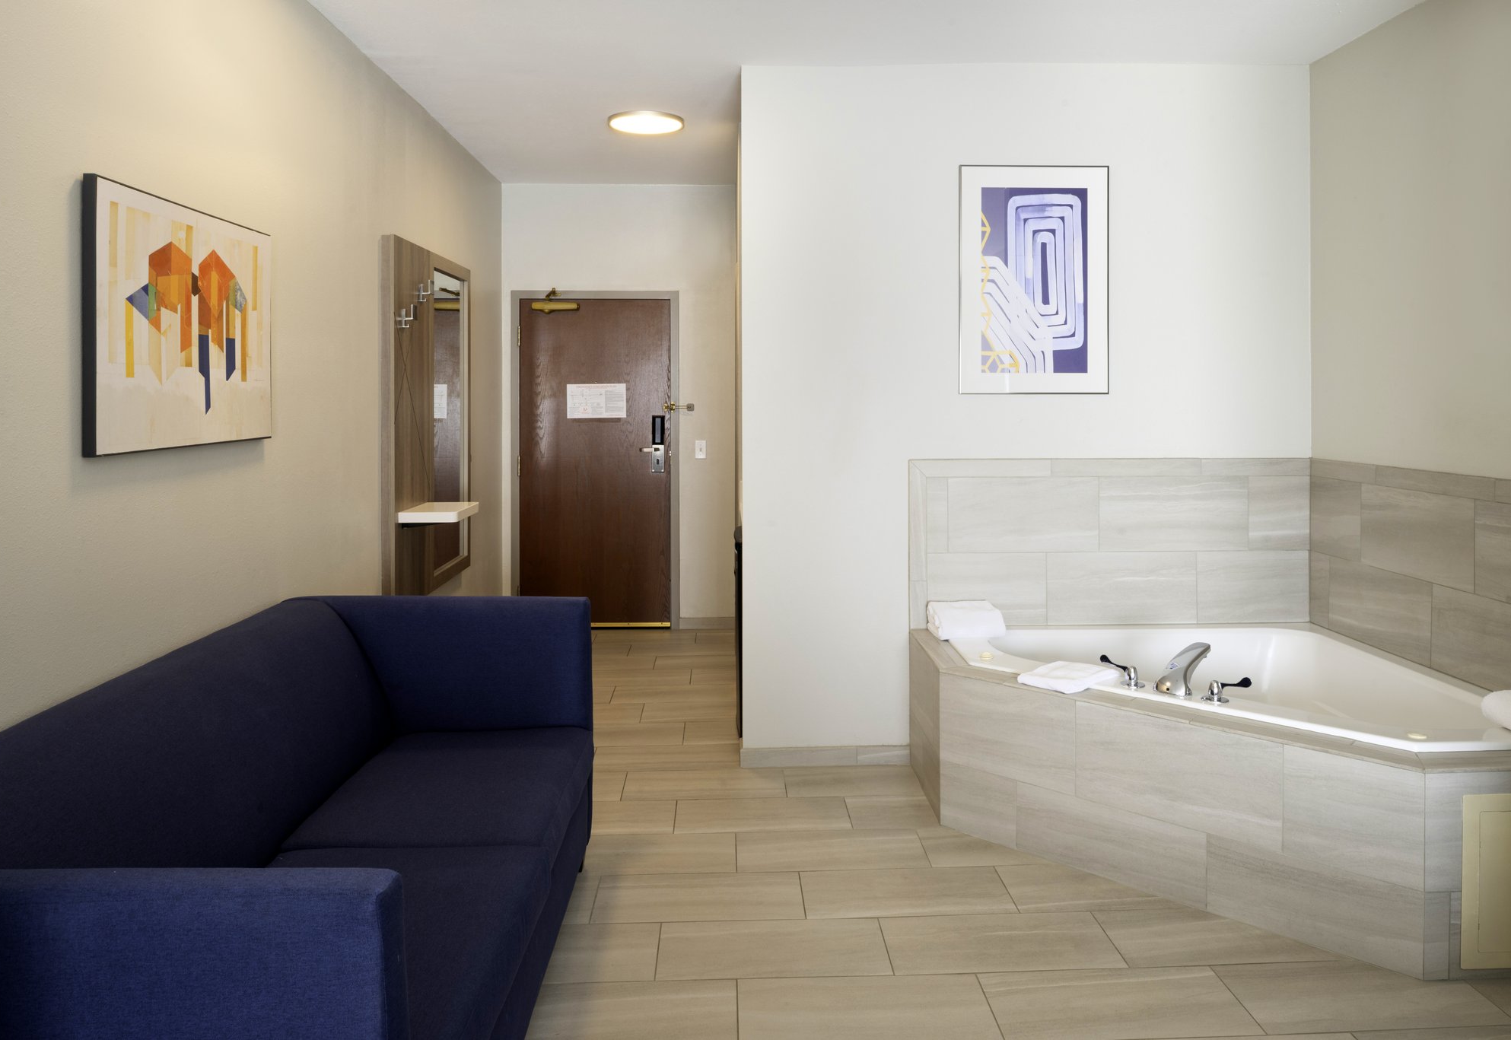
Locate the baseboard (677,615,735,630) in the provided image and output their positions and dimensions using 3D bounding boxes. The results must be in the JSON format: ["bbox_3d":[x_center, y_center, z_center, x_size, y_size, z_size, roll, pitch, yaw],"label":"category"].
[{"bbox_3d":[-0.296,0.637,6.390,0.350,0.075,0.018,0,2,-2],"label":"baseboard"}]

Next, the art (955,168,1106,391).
[{"bbox_3d":[1.094,-0.939,4.070,0.588,0.898,0.030,0,2,-2],"label":"art"}]

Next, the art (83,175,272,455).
[{"bbox_3d":[-1.421,-0.483,2.620,0.032,0.592,0.850,0,4,-2],"label":"art"}]

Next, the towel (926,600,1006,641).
[{"bbox_3d":[0.798,0.383,3.950,0.240,0.108,0.250,0,4,-2],"label":"towel"}]

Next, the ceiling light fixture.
[{"bbox_3d":[-0.514,-1.866,4.890,0.360,0.030,0.360,0,5,-2],"label":"ceiling light fixture"}]

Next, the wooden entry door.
[{"bbox_3d":[-0.986,-0.349,6.400,0.935,2.035,0.050,0,2,-2],"label":"wooden entry door"}]

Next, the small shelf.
[{"bbox_3d":[-1.317,-0.033,4.360,0.237,0.042,0.400,0,5,-2],"label":"small shelf"}]

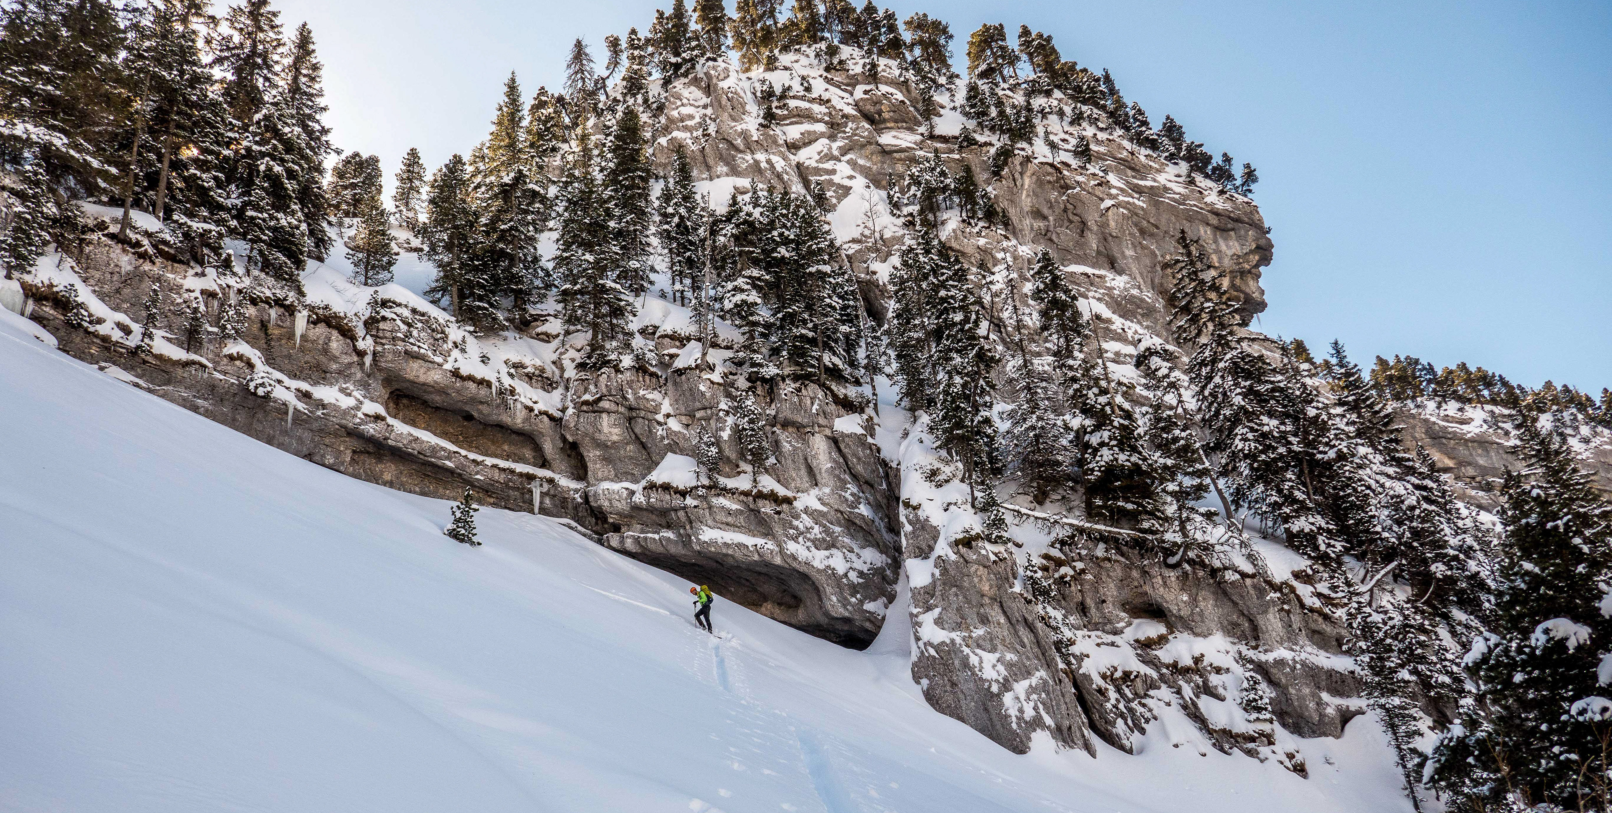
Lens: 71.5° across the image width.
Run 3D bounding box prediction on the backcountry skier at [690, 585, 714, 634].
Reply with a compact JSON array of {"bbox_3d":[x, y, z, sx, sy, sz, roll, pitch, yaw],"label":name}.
[{"bbox_3d":[-3.689,7.158,39.500,0.850,1.680,0.650,0,-12,0],"label":"backcountry skier"}]

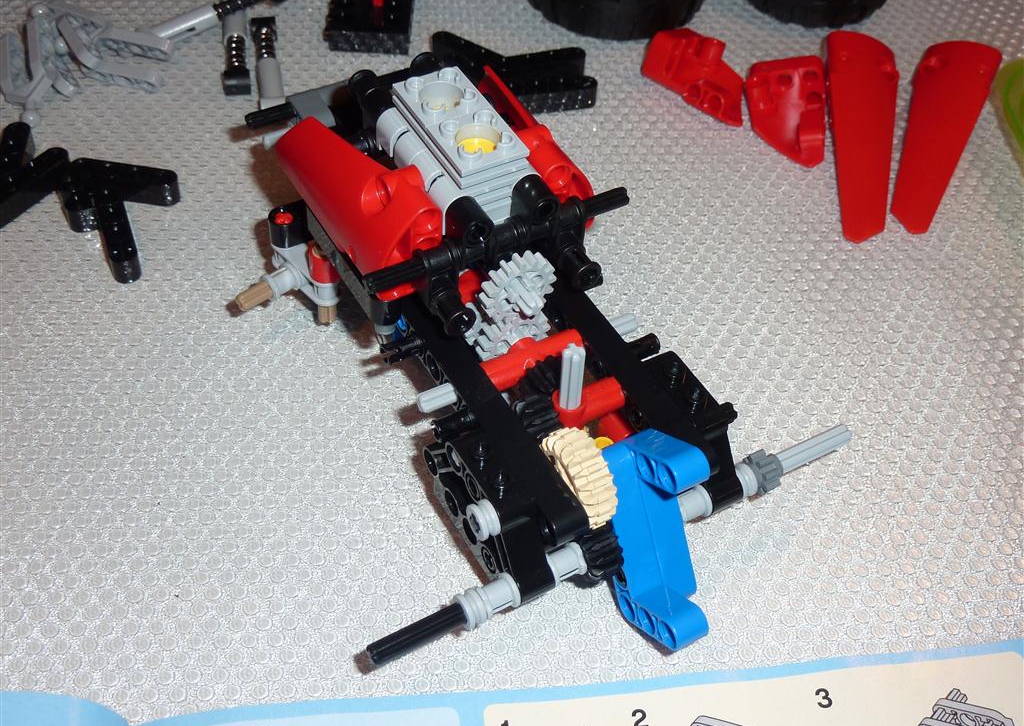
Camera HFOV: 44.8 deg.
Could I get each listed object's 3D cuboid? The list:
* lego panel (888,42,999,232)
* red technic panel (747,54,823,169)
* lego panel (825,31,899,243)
[{"bbox_3d":[0.124,-0.068,0.362,0.023,0.014,0.085,18,50,11],"label":"lego panel"},{"bbox_3d":[0.080,-0.076,0.367,0.023,0.015,0.041,10,49,4],"label":"red technic panel"},{"bbox_3d":[0.103,-0.067,0.359,0.023,0.014,0.085,8,49,3],"label":"lego panel"}]

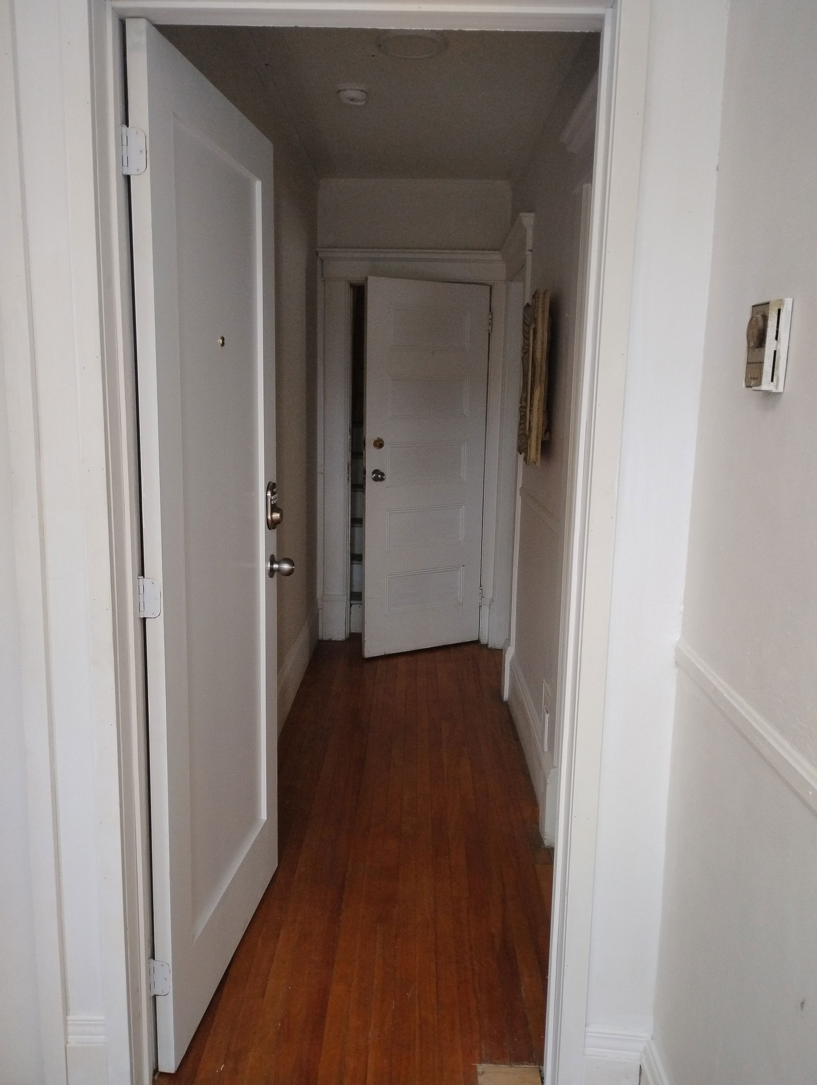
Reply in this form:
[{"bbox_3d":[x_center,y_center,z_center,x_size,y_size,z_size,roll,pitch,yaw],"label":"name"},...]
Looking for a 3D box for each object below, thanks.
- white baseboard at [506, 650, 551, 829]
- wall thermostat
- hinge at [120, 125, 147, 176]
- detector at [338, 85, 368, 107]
[{"bbox_3d":[0.473,0.741,3.510,0.030,0.215,1.200,1,10,1],"label":"white baseboard"},{"bbox_3d":[0.467,-0.259,1.161,0.040,0.117,0.074,1,10,1],"label":"wall thermostat"},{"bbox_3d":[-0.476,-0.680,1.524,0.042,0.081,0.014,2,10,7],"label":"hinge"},{"bbox_3d":[-0.207,-1.643,3.231,0.116,0.048,0.116,1,10,1],"label":"detector"}]

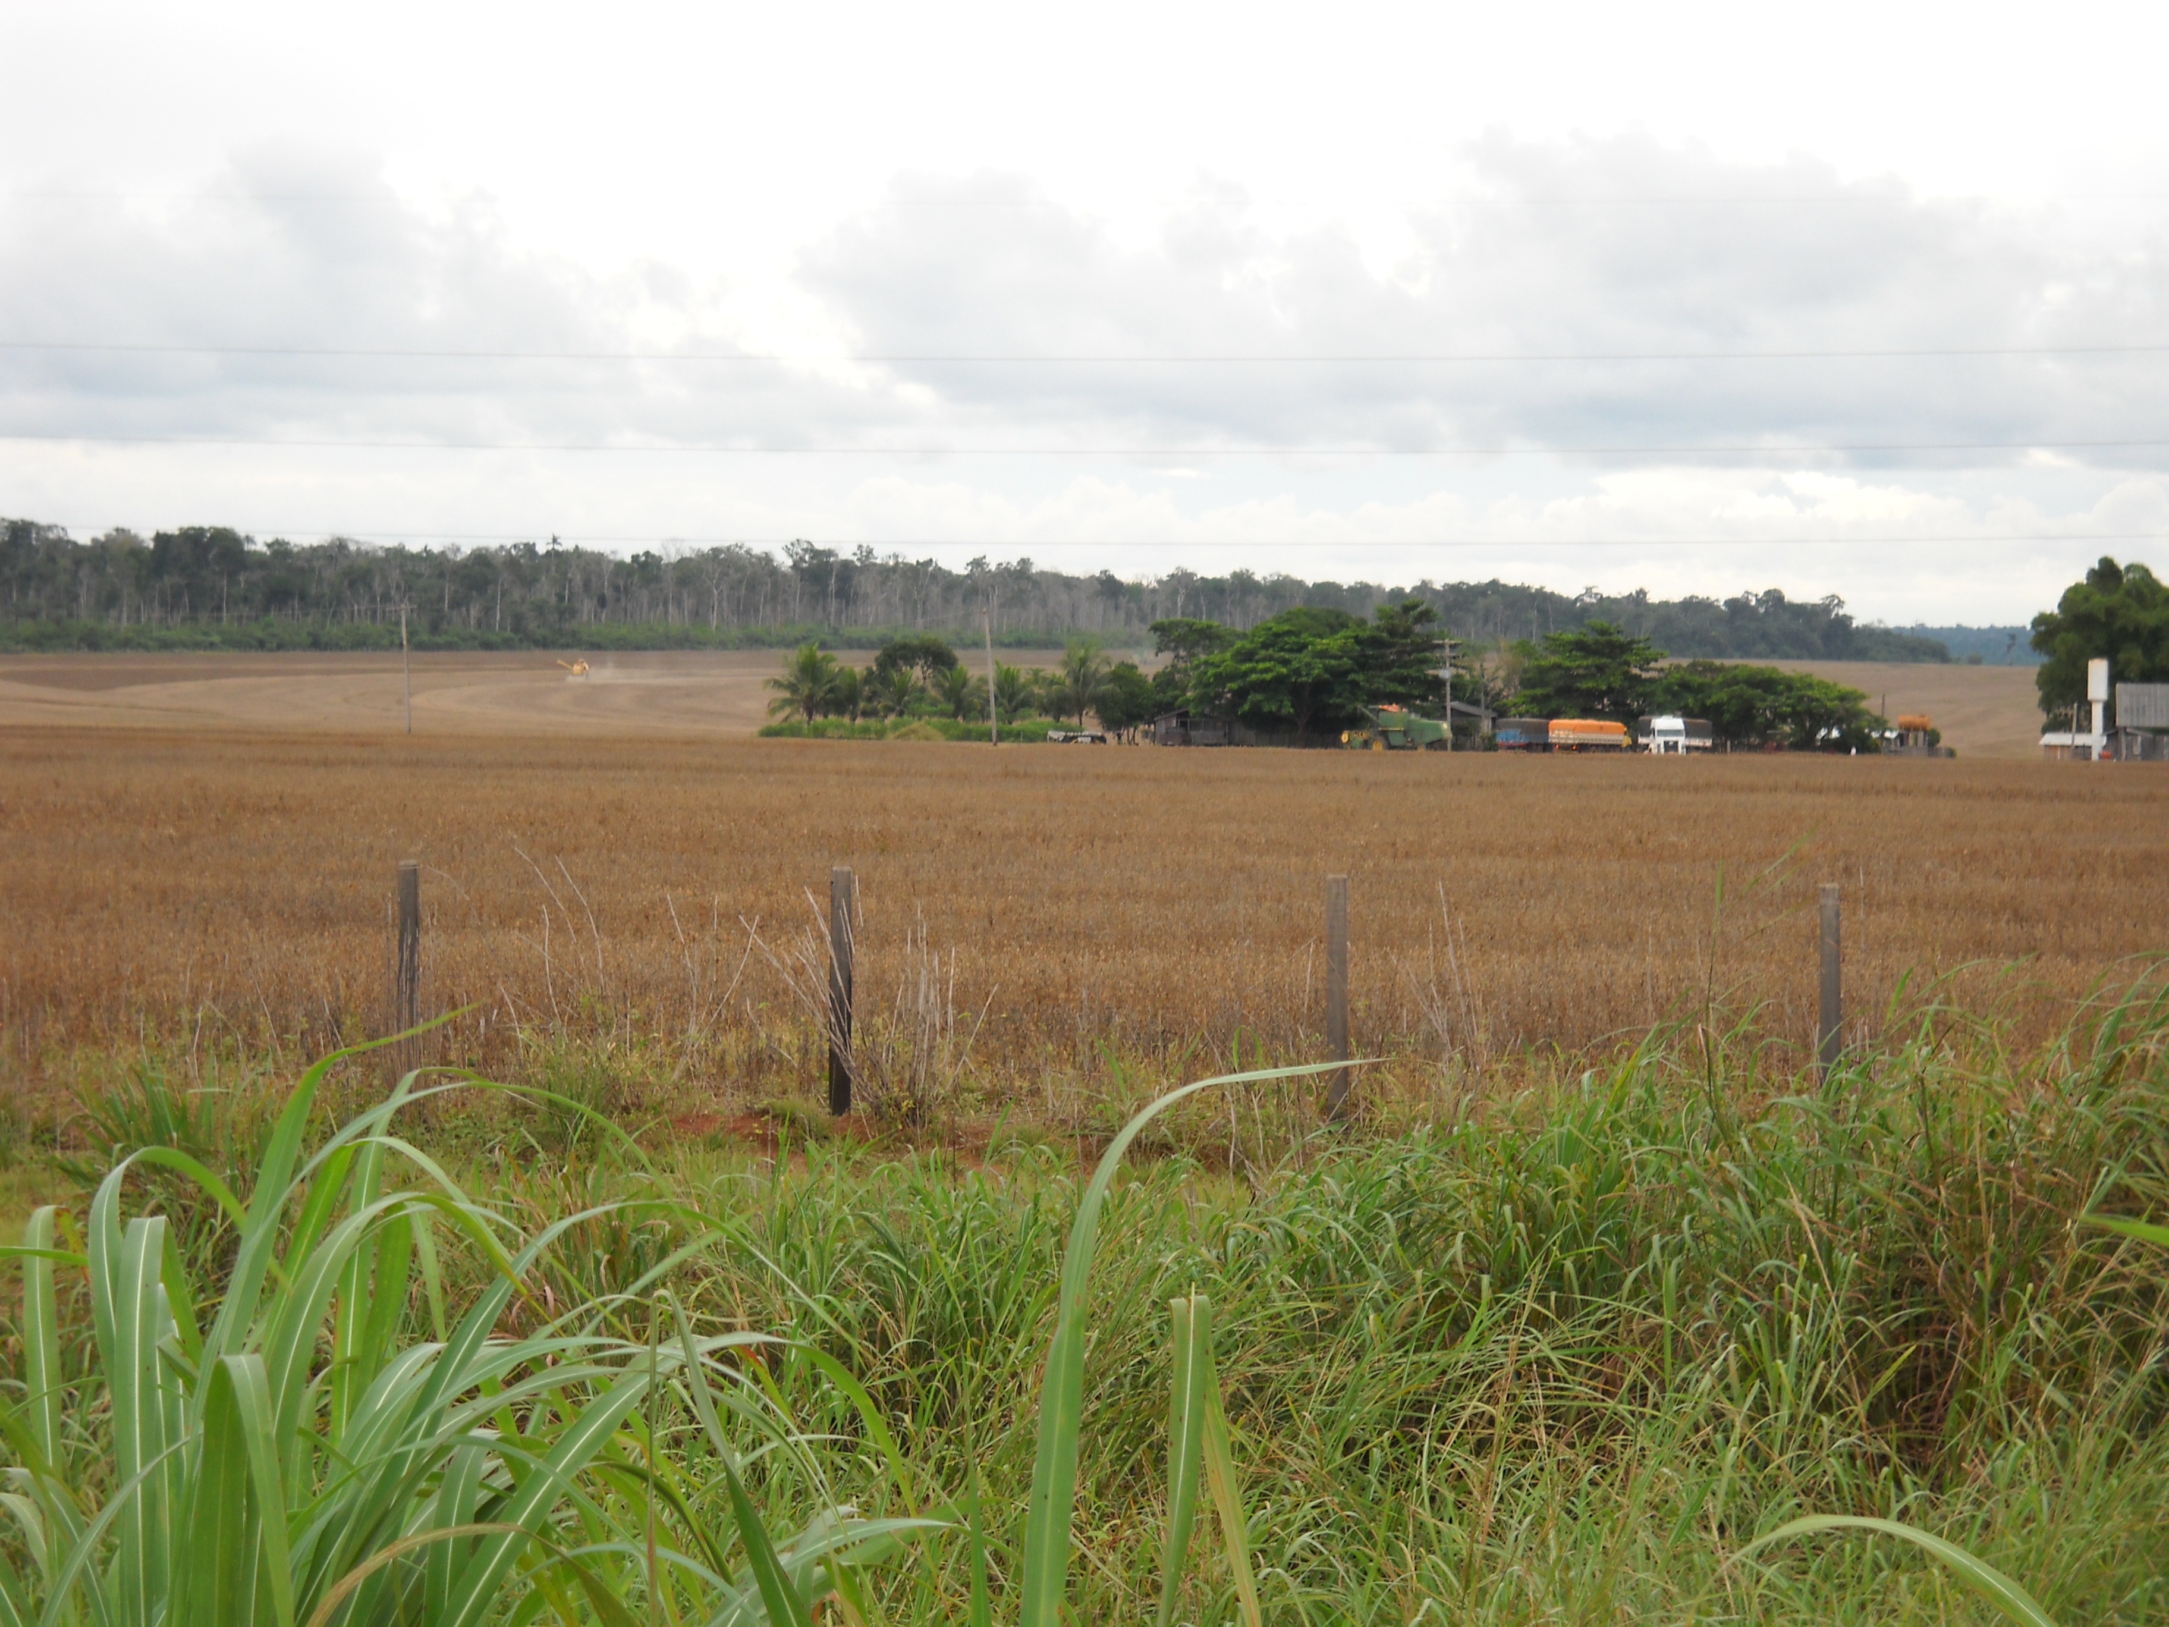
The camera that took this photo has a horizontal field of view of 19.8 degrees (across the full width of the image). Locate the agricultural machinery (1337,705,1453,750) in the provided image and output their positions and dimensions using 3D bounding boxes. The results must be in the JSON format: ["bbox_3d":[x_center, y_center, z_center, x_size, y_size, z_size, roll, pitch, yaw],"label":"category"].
[{"bbox_3d":[23.500,-6.290,470.000,8.200,3.980,4.600,1,1,30],"label":"agricultural machinery"}]

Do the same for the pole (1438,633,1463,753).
[{"bbox_3d":[27.680,-8.890,468.000,1.900,9.200,0.500,0,1,0],"label":"pole"}]

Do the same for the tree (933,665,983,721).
[{"bbox_3d":[-9.970,-9.370,490.000,4.200,4.950,4.200,0,1,0],"label":"tree"}]

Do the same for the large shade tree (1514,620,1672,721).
[{"bbox_3d":[39.820,-9.970,490.000,12.300,10.710,11.500,0,1,0],"label":"large shade tree"}]

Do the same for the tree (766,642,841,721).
[{"bbox_3d":[-22.220,-10.240,490.000,6.000,6.690,6.000,0,1,0],"label":"tree"}]

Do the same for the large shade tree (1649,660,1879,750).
[{"bbox_3d":[53.680,-8.310,487.000,17.500,7.450,13.500,0,1,0],"label":"large shade tree"}]

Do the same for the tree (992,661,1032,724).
[{"bbox_3d":[-5.670,-9.400,488.000,3.800,5.070,3.800,0,1,0],"label":"tree"}]

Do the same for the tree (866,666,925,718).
[{"bbox_3d":[-14.920,-9.370,490.000,4.800,4.950,4.800,0,1,0],"label":"tree"}]

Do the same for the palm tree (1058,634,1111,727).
[{"bbox_3d":[0.070,-10.310,490.000,4.500,7.360,4.500,0,1,0],"label":"palm tree"}]

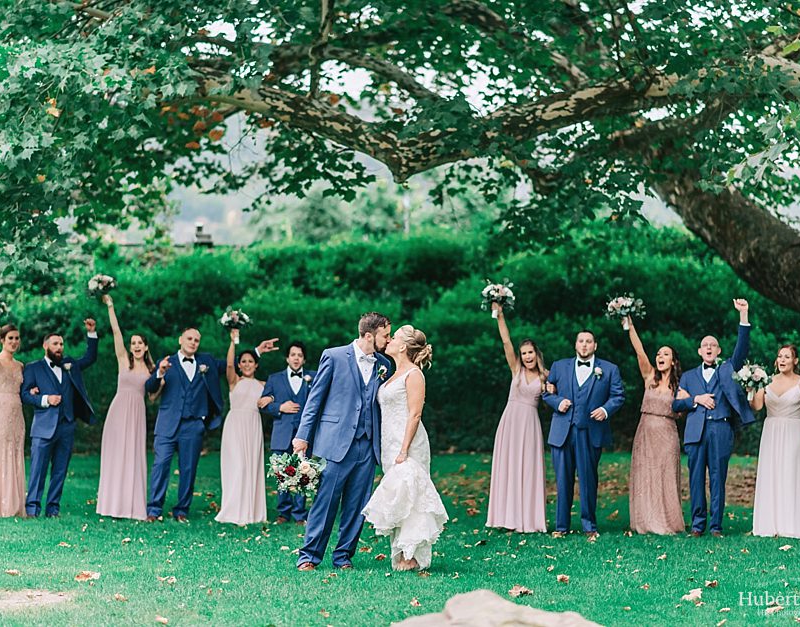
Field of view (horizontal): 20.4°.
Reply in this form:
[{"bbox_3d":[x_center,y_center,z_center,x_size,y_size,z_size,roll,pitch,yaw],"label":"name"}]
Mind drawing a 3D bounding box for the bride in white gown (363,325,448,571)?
[{"bbox_3d":[0.038,0.936,15.500,0.540,1.692,0.500,1,-2,-28],"label":"bride in white gown"}]

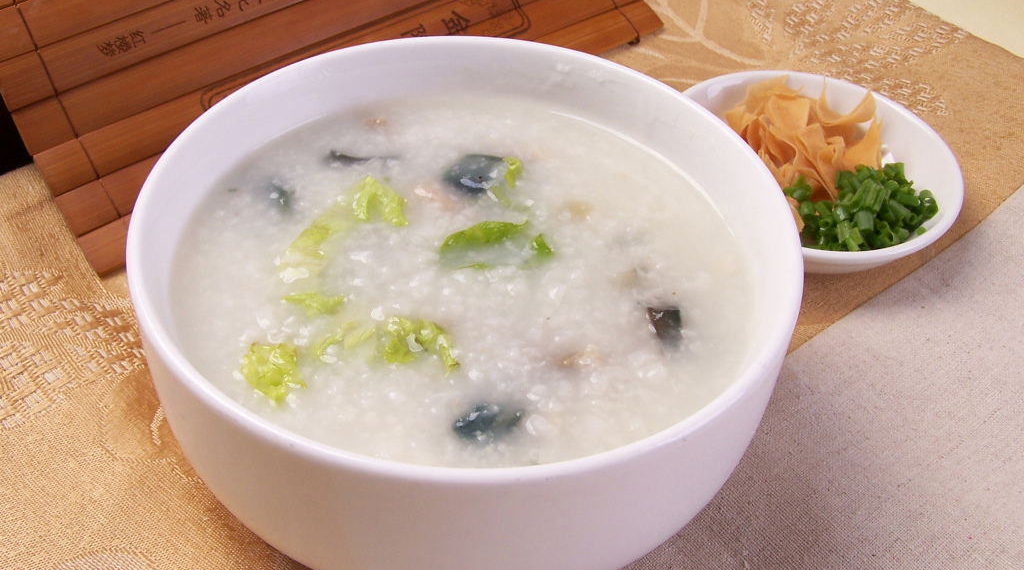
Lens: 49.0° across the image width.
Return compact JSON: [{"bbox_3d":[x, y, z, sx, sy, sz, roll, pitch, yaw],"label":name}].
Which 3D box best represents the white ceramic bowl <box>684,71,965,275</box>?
[{"bbox_3d":[0.094,-0.032,0.369,0.099,0.024,0.099,4,44,0],"label":"white ceramic bowl"}]

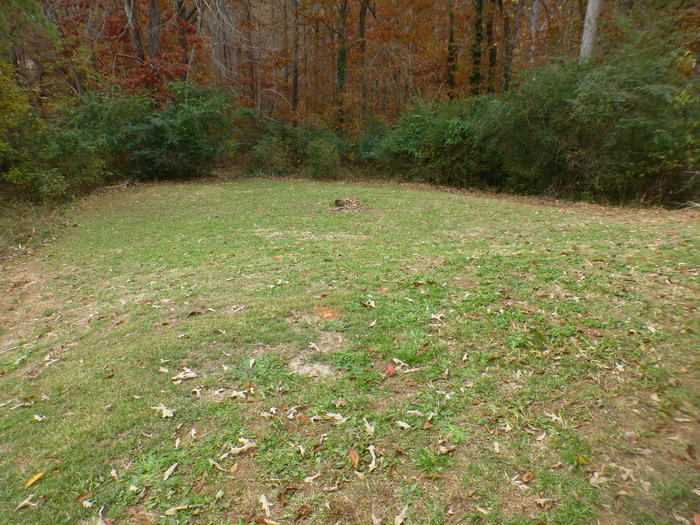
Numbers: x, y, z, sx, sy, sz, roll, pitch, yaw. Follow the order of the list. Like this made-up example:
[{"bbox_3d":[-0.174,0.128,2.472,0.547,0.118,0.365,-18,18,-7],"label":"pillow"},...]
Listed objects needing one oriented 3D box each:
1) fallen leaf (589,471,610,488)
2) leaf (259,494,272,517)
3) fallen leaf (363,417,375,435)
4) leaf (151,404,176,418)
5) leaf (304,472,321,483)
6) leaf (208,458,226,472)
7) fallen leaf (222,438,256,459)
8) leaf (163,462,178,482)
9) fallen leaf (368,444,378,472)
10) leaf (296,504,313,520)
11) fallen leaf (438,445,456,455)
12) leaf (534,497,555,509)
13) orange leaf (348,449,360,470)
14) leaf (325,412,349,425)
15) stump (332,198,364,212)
[{"bbox_3d":[1.145,0.996,2.229,0.071,0.022,0.062,-3,14,-13],"label":"fallen leaf"},{"bbox_3d":[-0.351,1.005,2.007,0.055,0.020,0.130,-6,16,-22],"label":"leaf"},{"bbox_3d":[0.101,0.893,2.662,0.036,0.020,0.121,-4,14,-17],"label":"fallen leaf"},{"bbox_3d":[-1.034,0.822,2.682,0.188,0.025,0.075,9,17,29],"label":"leaf"},{"bbox_3d":[-0.166,0.960,2.173,0.088,0.020,0.035,-13,20,-40],"label":"leaf"},{"bbox_3d":[-0.636,0.973,2.328,0.088,0.020,0.034,9,16,34],"label":"leaf"},{"bbox_3d":[-0.563,0.939,2.454,0.161,0.028,0.066,-7,15,-28],"label":"fallen leaf"},{"bbox_3d":[-0.813,0.953,2.211,0.030,0.015,0.115,4,15,14],"label":"leaf"},{"bbox_3d":[0.116,0.960,2.382,0.050,0.022,0.183,1,14,3],"label":"fallen leaf"},{"bbox_3d":[-0.184,1.011,1.964,0.065,0.030,0.053,0,15,0],"label":"leaf"},{"bbox_3d":[0.474,0.908,2.358,0.087,0.025,0.043,0,15,0],"label":"fallen leaf"},{"bbox_3d":[0.835,1.031,2.085,0.070,0.022,0.040,1,14,4],"label":"leaf"},{"bbox_3d":[0.015,0.927,2.296,0.045,0.020,0.147,-4,16,-15],"label":"orange leaf"},{"bbox_3d":[-0.075,0.876,2.728,0.123,0.022,0.071,2,14,9],"label":"leaf"},{"bbox_3d":[-0.049,-1.169,9.773,0.573,0.200,0.420,0,15,0],"label":"stump"}]

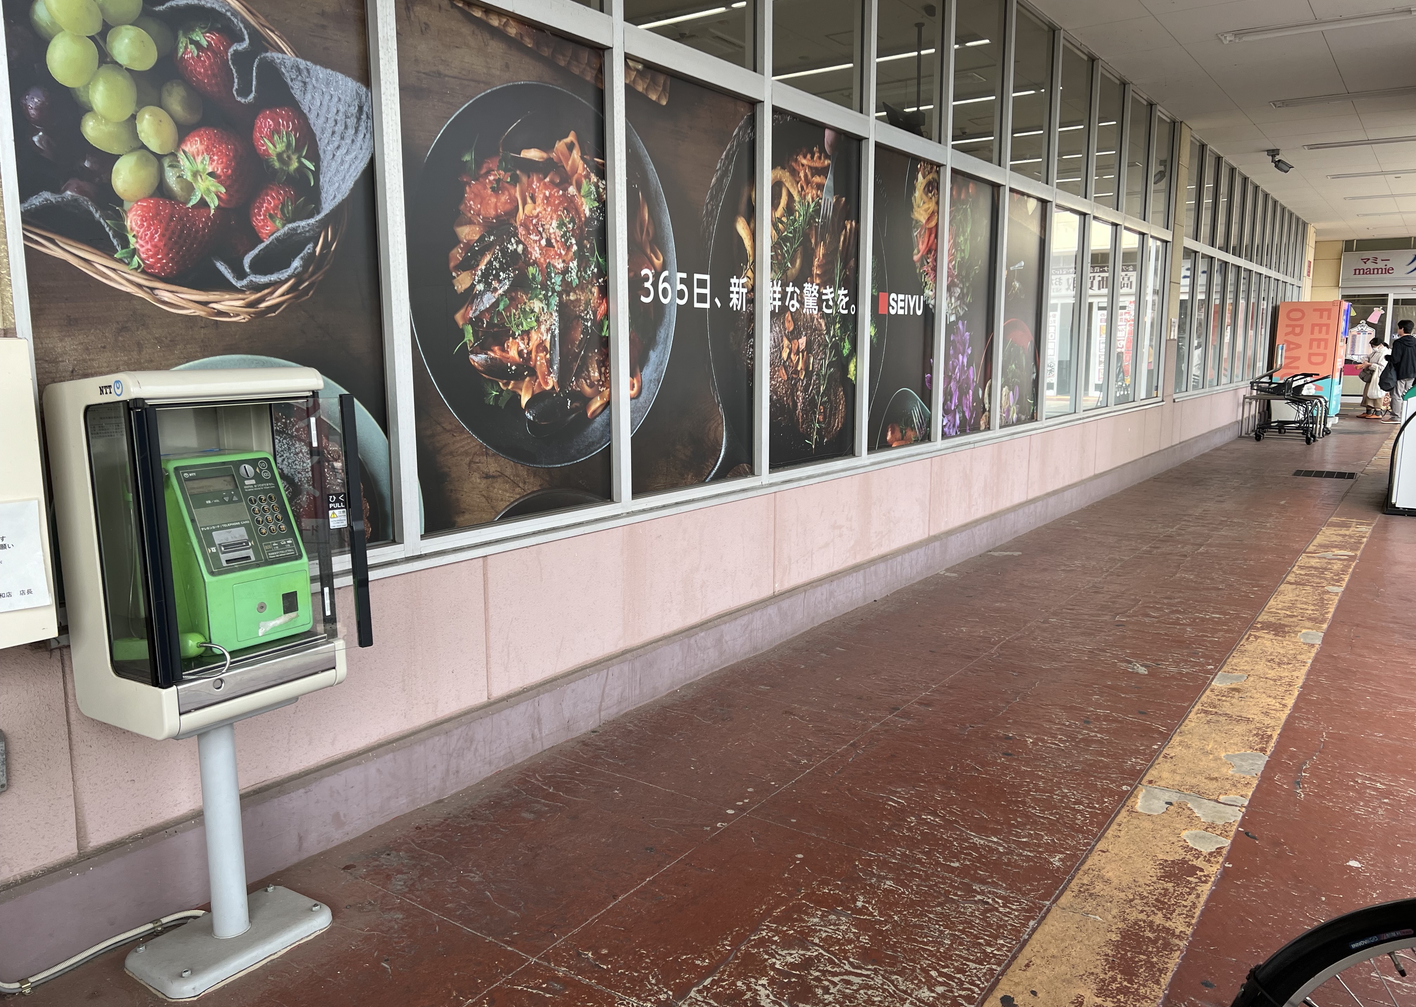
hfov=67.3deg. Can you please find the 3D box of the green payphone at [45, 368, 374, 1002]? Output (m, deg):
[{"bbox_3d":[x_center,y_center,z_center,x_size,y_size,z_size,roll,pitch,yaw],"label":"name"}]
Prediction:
[{"bbox_3d":[-1.092,0.380,2.394,0.470,1.355,0.430,6,10,34],"label":"green payphone"}]

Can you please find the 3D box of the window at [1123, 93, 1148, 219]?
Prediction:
[{"bbox_3d":[3.848,-3.078,9.537,0.080,1.003,0.915,6,11,34],"label":"window"}]

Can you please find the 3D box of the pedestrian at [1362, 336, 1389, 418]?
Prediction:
[{"bbox_3d":[12.215,-2.307,19.447,0.480,1.490,0.470,6,10,34],"label":"pedestrian"}]

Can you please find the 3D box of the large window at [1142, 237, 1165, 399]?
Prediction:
[{"bbox_3d":[4.407,-1.819,10.541,0.080,1.570,0.915,6,11,34],"label":"large window"}]

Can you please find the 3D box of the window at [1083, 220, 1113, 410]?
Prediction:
[{"bbox_3d":[3.293,-1.575,8.955,0.080,1.570,0.915,6,11,34],"label":"window"}]

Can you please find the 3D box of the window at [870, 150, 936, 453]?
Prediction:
[{"bbox_3d":[1.086,-1.106,5.909,0.060,1.610,0.930,6,10,34],"label":"window"}]

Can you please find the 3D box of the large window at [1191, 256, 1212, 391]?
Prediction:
[{"bbox_3d":[5.976,-2.176,12.880,0.060,1.610,0.930,6,10,34],"label":"large window"}]

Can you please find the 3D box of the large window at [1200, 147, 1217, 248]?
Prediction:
[{"bbox_3d":[5.718,-3.487,12.199,0.080,1.003,0.911,6,11,34],"label":"large window"}]

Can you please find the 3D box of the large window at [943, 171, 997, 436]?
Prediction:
[{"bbox_3d":[1.650,-1.231,6.722,0.040,1.610,0.930,6,10,34],"label":"large window"}]

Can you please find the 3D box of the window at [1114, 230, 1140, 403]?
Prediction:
[{"bbox_3d":[3.948,-1.732,9.989,0.060,1.610,0.930,6,10,34],"label":"window"}]

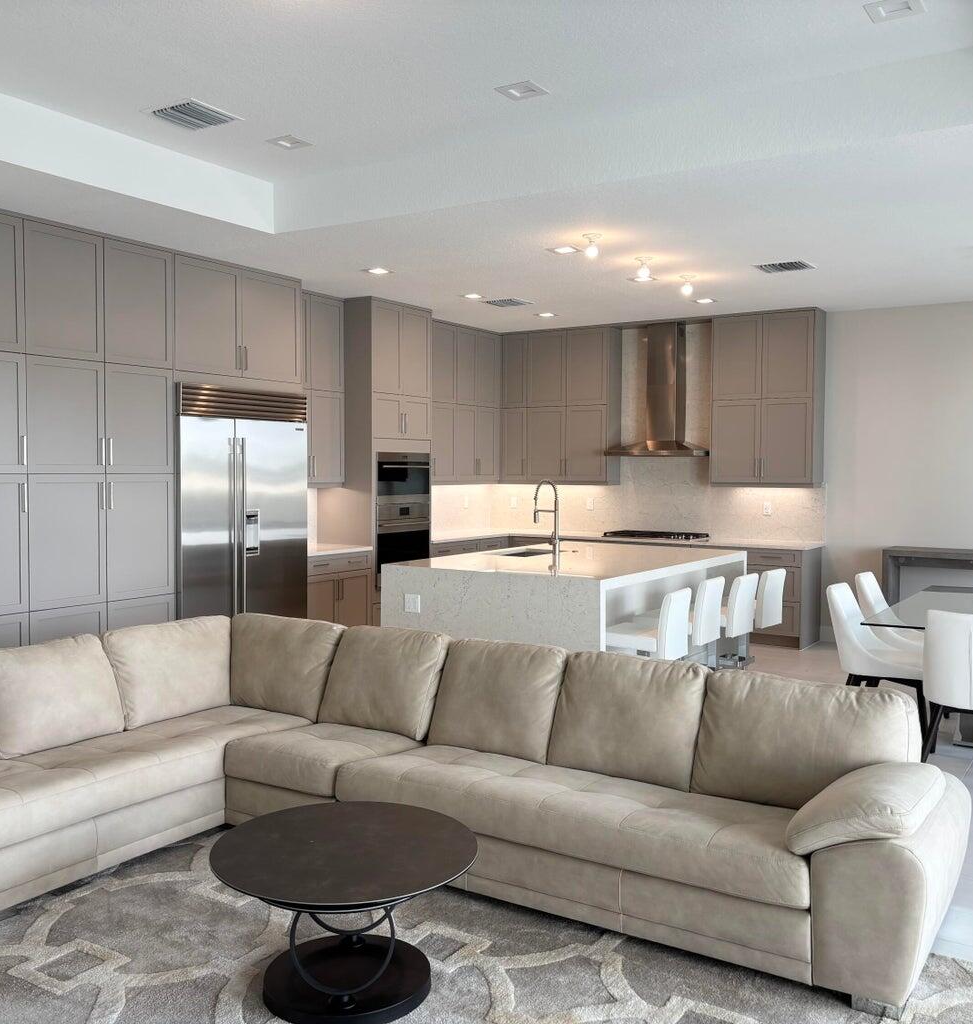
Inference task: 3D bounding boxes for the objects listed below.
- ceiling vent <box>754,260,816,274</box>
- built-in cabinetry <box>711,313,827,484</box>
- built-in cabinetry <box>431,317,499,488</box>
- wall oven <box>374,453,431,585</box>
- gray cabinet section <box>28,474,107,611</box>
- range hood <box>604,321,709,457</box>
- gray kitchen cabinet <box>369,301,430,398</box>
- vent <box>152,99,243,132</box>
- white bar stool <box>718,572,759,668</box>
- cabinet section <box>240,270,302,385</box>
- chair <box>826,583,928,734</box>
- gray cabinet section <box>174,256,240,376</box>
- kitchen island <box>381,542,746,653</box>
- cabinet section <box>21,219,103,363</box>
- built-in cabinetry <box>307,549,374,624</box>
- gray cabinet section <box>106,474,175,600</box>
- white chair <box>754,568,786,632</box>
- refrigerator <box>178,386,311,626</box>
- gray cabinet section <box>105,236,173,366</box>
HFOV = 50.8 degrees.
[{"bbox_3d":[2.139,-1.745,7.323,0.360,0.035,0.300,2,3,33],"label":"ceiling vent"},{"bbox_3d":[2.612,-1.038,9.583,0.986,1.600,0.330,2,3,33],"label":"built-in cabinetry"},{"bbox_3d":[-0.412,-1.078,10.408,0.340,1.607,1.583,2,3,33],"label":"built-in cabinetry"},{"bbox_3d":[-0.962,0.045,9.272,0.620,1.156,0.762,2,3,33],"label":"wall oven"},{"bbox_3d":[-2.814,0.169,6.453,0.600,0.819,0.544,2,3,33],"label":"gray cabinet section"},{"bbox_3d":[1.699,-1.192,10.050,0.921,1.302,0.530,2,3,33],"label":"range hood"},{"bbox_3d":[-1.001,-1.439,9.212,0.644,0.792,0.840,2,3,33],"label":"gray kitchen cabinet"},{"bbox_3d":[-1.455,-1.962,5.084,0.362,0.030,0.367,2,3,33],"label":"vent"},{"bbox_3d":[1.646,0.855,7.439,0.480,0.840,0.430,2,3,33],"label":"white bar stool"},{"bbox_3d":[-1.861,-1.388,7.862,0.600,0.777,0.619,2,3,33],"label":"cabinet section"},{"bbox_3d":[2.392,0.895,6.151,0.600,0.870,0.510,2,3,33],"label":"chair"},{"bbox_3d":[-2.196,-1.367,7.341,0.600,0.777,0.620,2,3,33],"label":"gray cabinet section"},{"bbox_3d":[0.697,0.801,7.739,1.722,0.915,2.711,2,3,33],"label":"kitchen island"},{"bbox_3d":[-2.808,-1.330,6.391,0.600,0.777,0.544,2,3,33],"label":"cabinet section"},{"bbox_3d":[-1.489,0.767,8.562,0.650,0.900,0.920,2,3,33],"label":"built-in cabinetry"},{"bbox_3d":[-2.518,0.151,6.913,0.600,0.819,0.549,2,3,33],"label":"gray cabinet section"},{"bbox_3d":[2.097,0.846,8.217,0.460,0.800,0.430,2,3,33],"label":"white chair"},{"bbox_3d":[-1.985,0.185,7.609,0.670,2.140,1.230,2,3,33],"label":"refrigerator"},{"bbox_3d":[-2.512,-1.348,6.850,0.600,0.777,0.549,2,3,33],"label":"gray cabinet section"}]

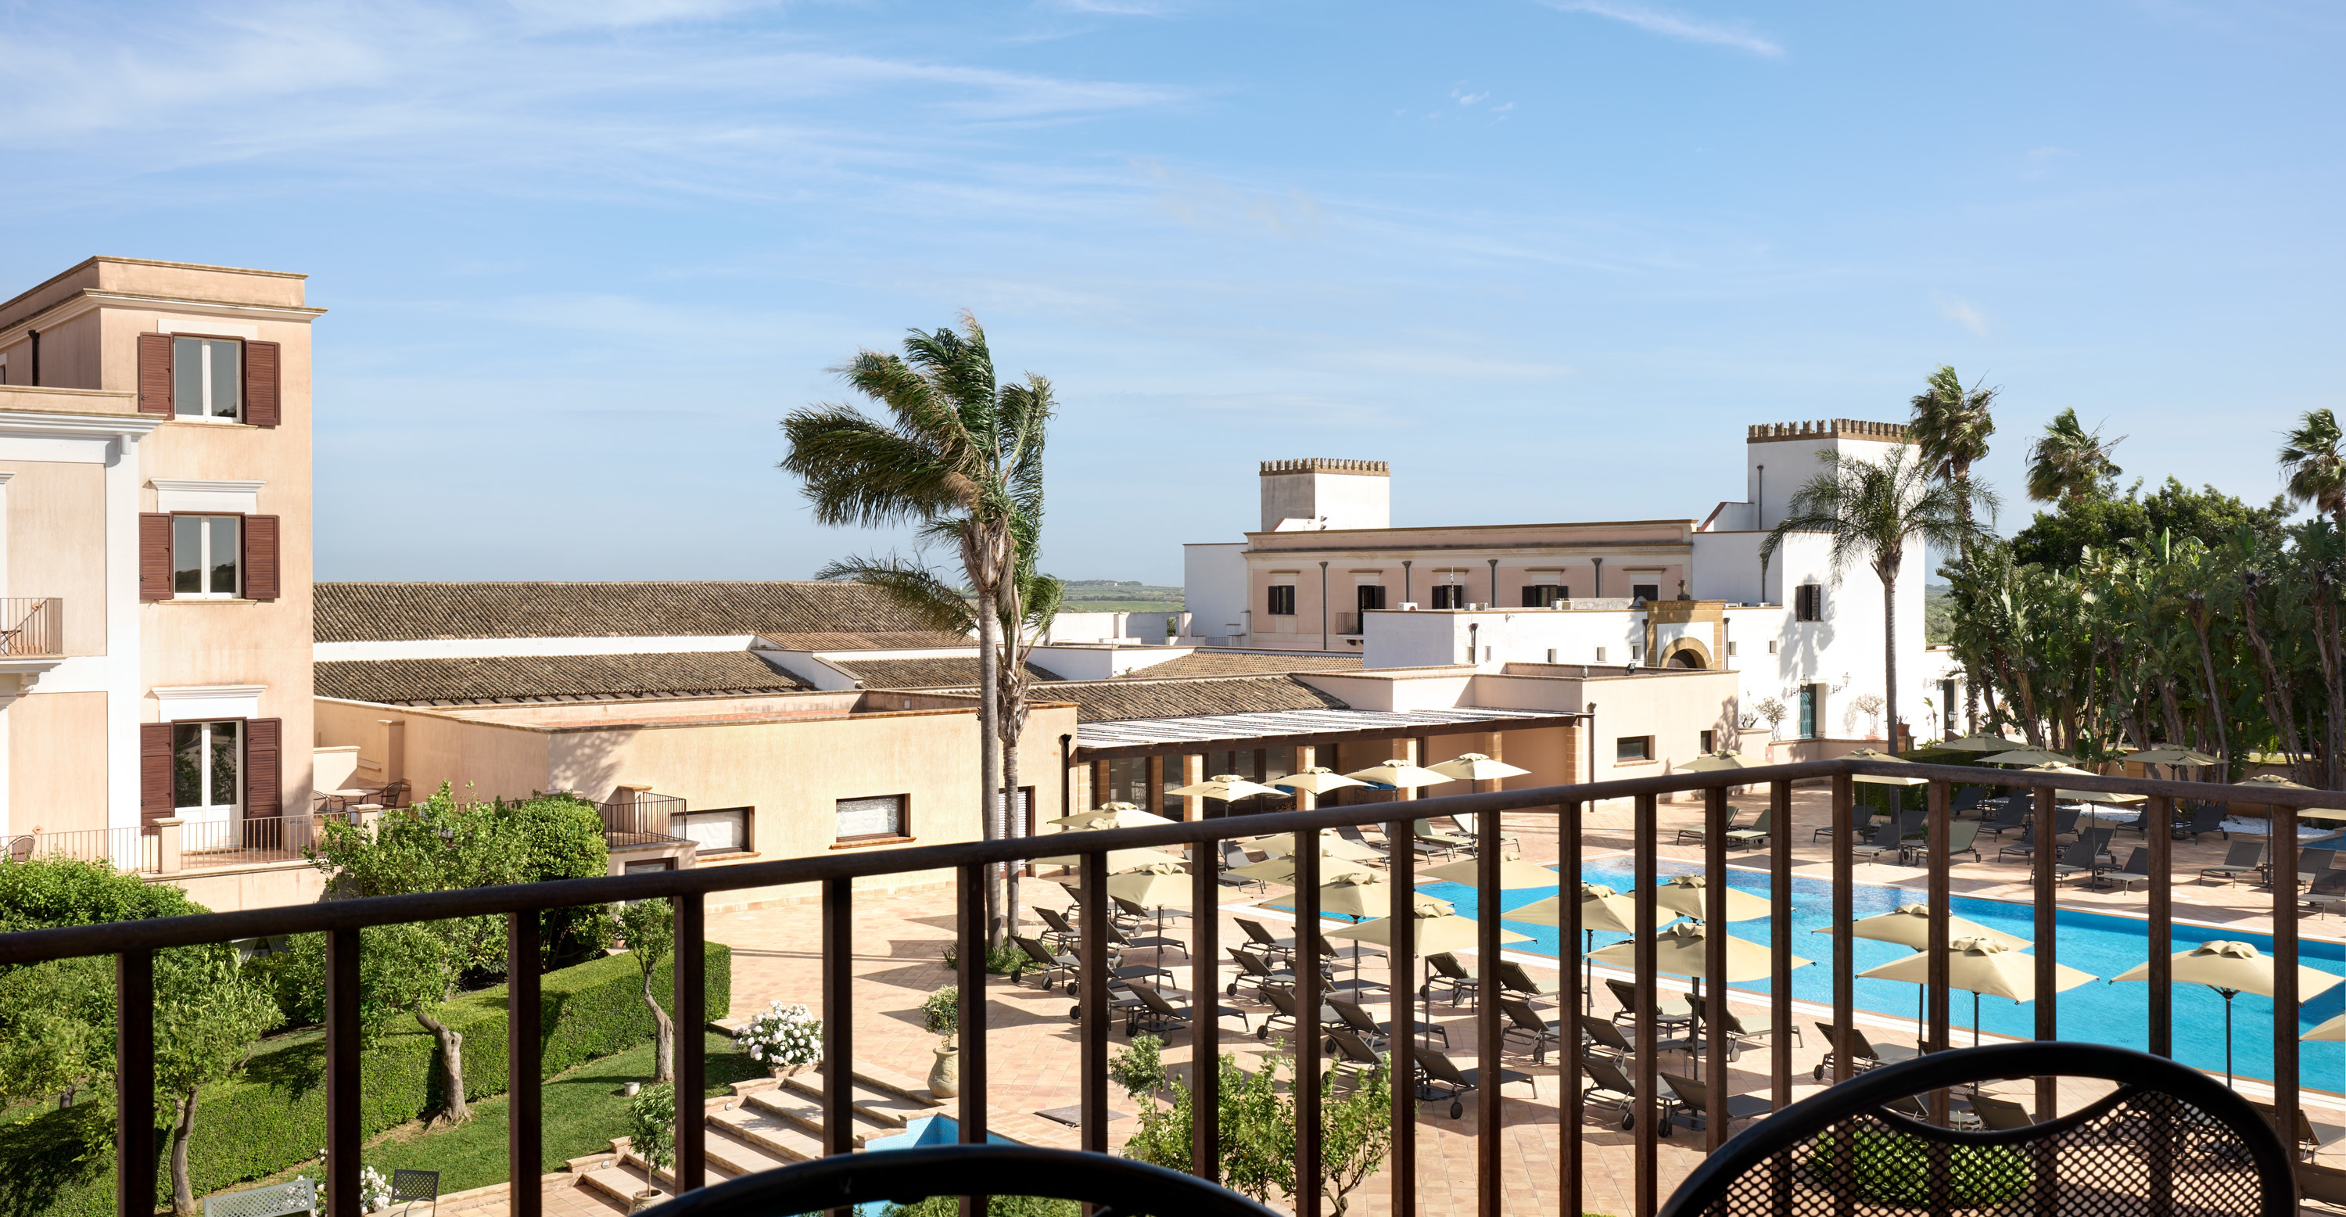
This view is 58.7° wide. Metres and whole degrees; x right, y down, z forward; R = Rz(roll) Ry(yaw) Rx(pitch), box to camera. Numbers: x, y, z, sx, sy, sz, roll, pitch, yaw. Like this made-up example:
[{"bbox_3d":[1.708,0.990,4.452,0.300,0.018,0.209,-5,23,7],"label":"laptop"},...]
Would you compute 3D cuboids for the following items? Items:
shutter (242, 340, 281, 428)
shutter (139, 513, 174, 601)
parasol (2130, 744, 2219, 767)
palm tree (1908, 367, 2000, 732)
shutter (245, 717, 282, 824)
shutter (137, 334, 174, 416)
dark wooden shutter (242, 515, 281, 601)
[{"bbox_3d":[-16.141,-3.963,37.000,0.580,1.490,0.070,0,0,-39],"label":"shutter"},{"bbox_3d":[-18.618,-0.941,38.200,0.600,1.560,0.050,0,0,-41],"label":"shutter"},{"bbox_3d":[26.996,4.942,56.200,2.050,2.480,2.050,-1,0,-45],"label":"parasol"},{"bbox_3d":[33.739,-2.533,90.000,4.000,15.700,4.000,0,0,20],"label":"palm tree"},{"bbox_3d":[-16.141,3.068,37.000,0.580,2.200,0.070,0,0,-39],"label":"shutter"},{"bbox_3d":[-18.628,-4.246,38.200,0.600,1.560,0.050,0,0,-41],"label":"shutter"},{"bbox_3d":[-17.201,-0.963,39.400,0.600,1.560,0.050,0,0,-41],"label":"dark wooden shutter"}]

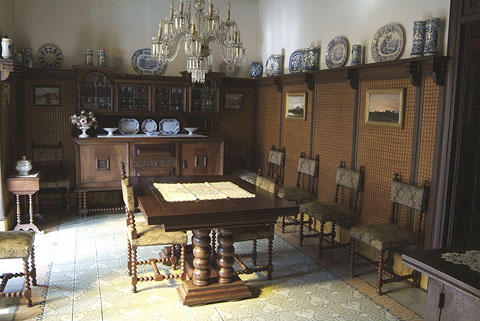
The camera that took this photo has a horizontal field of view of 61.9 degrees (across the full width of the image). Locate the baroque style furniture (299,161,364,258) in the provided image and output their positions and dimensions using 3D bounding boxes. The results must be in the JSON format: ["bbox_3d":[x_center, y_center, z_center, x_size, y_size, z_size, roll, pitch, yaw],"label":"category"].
[{"bbox_3d":[0.951,0.498,4.231,0.475,0.925,0.405,-1,8,-21],"label":"baroque style furniture"}]

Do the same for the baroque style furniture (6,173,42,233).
[{"bbox_3d":[-2.546,0.506,4.804,0.350,0.680,0.450,-1,9,-21],"label":"baroque style furniture"}]

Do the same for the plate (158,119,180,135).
[{"bbox_3d":[-1.046,-0.500,6.004,0.330,0.240,0.050,-1,0,-21],"label":"plate"}]

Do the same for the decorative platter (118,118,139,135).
[{"bbox_3d":[-1.647,-0.497,5.937,0.305,0.255,0.035,-1,-6,-18],"label":"decorative platter"}]

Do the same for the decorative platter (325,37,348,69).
[{"bbox_3d":[1.123,-1.242,4.627,0.045,0.365,0.450,11,4,-22],"label":"decorative platter"}]

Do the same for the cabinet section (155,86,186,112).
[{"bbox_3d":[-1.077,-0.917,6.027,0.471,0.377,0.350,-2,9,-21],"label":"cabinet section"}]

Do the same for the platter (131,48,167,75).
[{"bbox_3d":[-1.306,-1.434,5.828,0.510,0.385,0.050,-1,0,-21],"label":"platter"}]

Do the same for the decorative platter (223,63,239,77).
[{"bbox_3d":[-0.155,-1.504,6.606,0.260,0.250,0.035,-1,-3,-21],"label":"decorative platter"}]

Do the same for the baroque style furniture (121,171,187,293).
[{"bbox_3d":[-0.735,0.587,3.471,0.500,0.955,0.430,-2,9,-24],"label":"baroque style furniture"}]

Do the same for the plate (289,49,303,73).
[{"bbox_3d":[0.742,-1.298,5.271,0.035,0.310,0.350,7,5,-22],"label":"plate"}]

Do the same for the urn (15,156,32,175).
[{"bbox_3d":[-2.532,0.066,4.697,0.180,0.235,0.180,-2,8,-21],"label":"urn"}]

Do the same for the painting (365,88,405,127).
[{"bbox_3d":[1.376,-0.505,3.835,0.045,0.365,0.510,-4,9,-21],"label":"painting"}]

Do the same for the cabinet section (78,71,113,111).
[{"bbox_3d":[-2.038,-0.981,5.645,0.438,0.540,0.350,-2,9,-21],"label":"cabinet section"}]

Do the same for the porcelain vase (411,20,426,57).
[{"bbox_3d":[1.530,-1.046,3.461,0.105,0.315,0.105,-1,9,-21],"label":"porcelain vase"}]

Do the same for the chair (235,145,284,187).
[{"bbox_3d":[0.374,0.289,5.834,0.490,0.955,0.430,-2,8,-21],"label":"chair"}]

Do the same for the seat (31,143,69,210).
[{"bbox_3d":[-2.680,0.241,5.683,0.430,0.955,0.490,-3,9,-27],"label":"seat"}]

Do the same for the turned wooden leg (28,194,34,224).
[{"bbox_3d":[-2.423,0.555,4.664,0.045,0.365,0.045,-1,9,-21],"label":"turned wooden leg"}]

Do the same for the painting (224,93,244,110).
[{"bbox_3d":[-0.087,-0.942,6.434,0.325,0.270,0.035,-1,8,-21],"label":"painting"}]

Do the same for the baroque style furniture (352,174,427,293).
[{"bbox_3d":[1.271,0.608,3.447,0.475,0.925,0.405,-1,8,-21],"label":"baroque style furniture"}]

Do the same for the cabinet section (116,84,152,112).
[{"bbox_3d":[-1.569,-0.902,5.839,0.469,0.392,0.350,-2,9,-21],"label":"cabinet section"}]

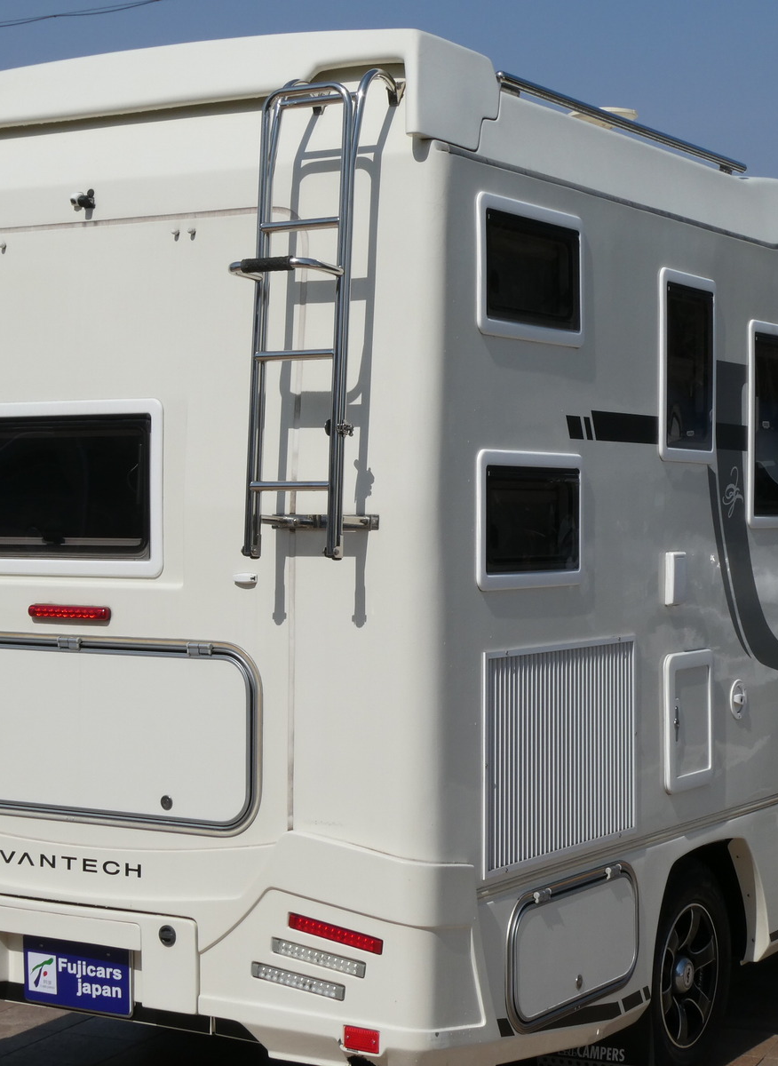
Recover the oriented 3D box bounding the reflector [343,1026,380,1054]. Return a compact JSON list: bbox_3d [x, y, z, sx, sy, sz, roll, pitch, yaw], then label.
[{"bbox_3d":[-0.057,1.085,4.384,0.092,0.048,0.015,0,1,32],"label":"reflector"}]

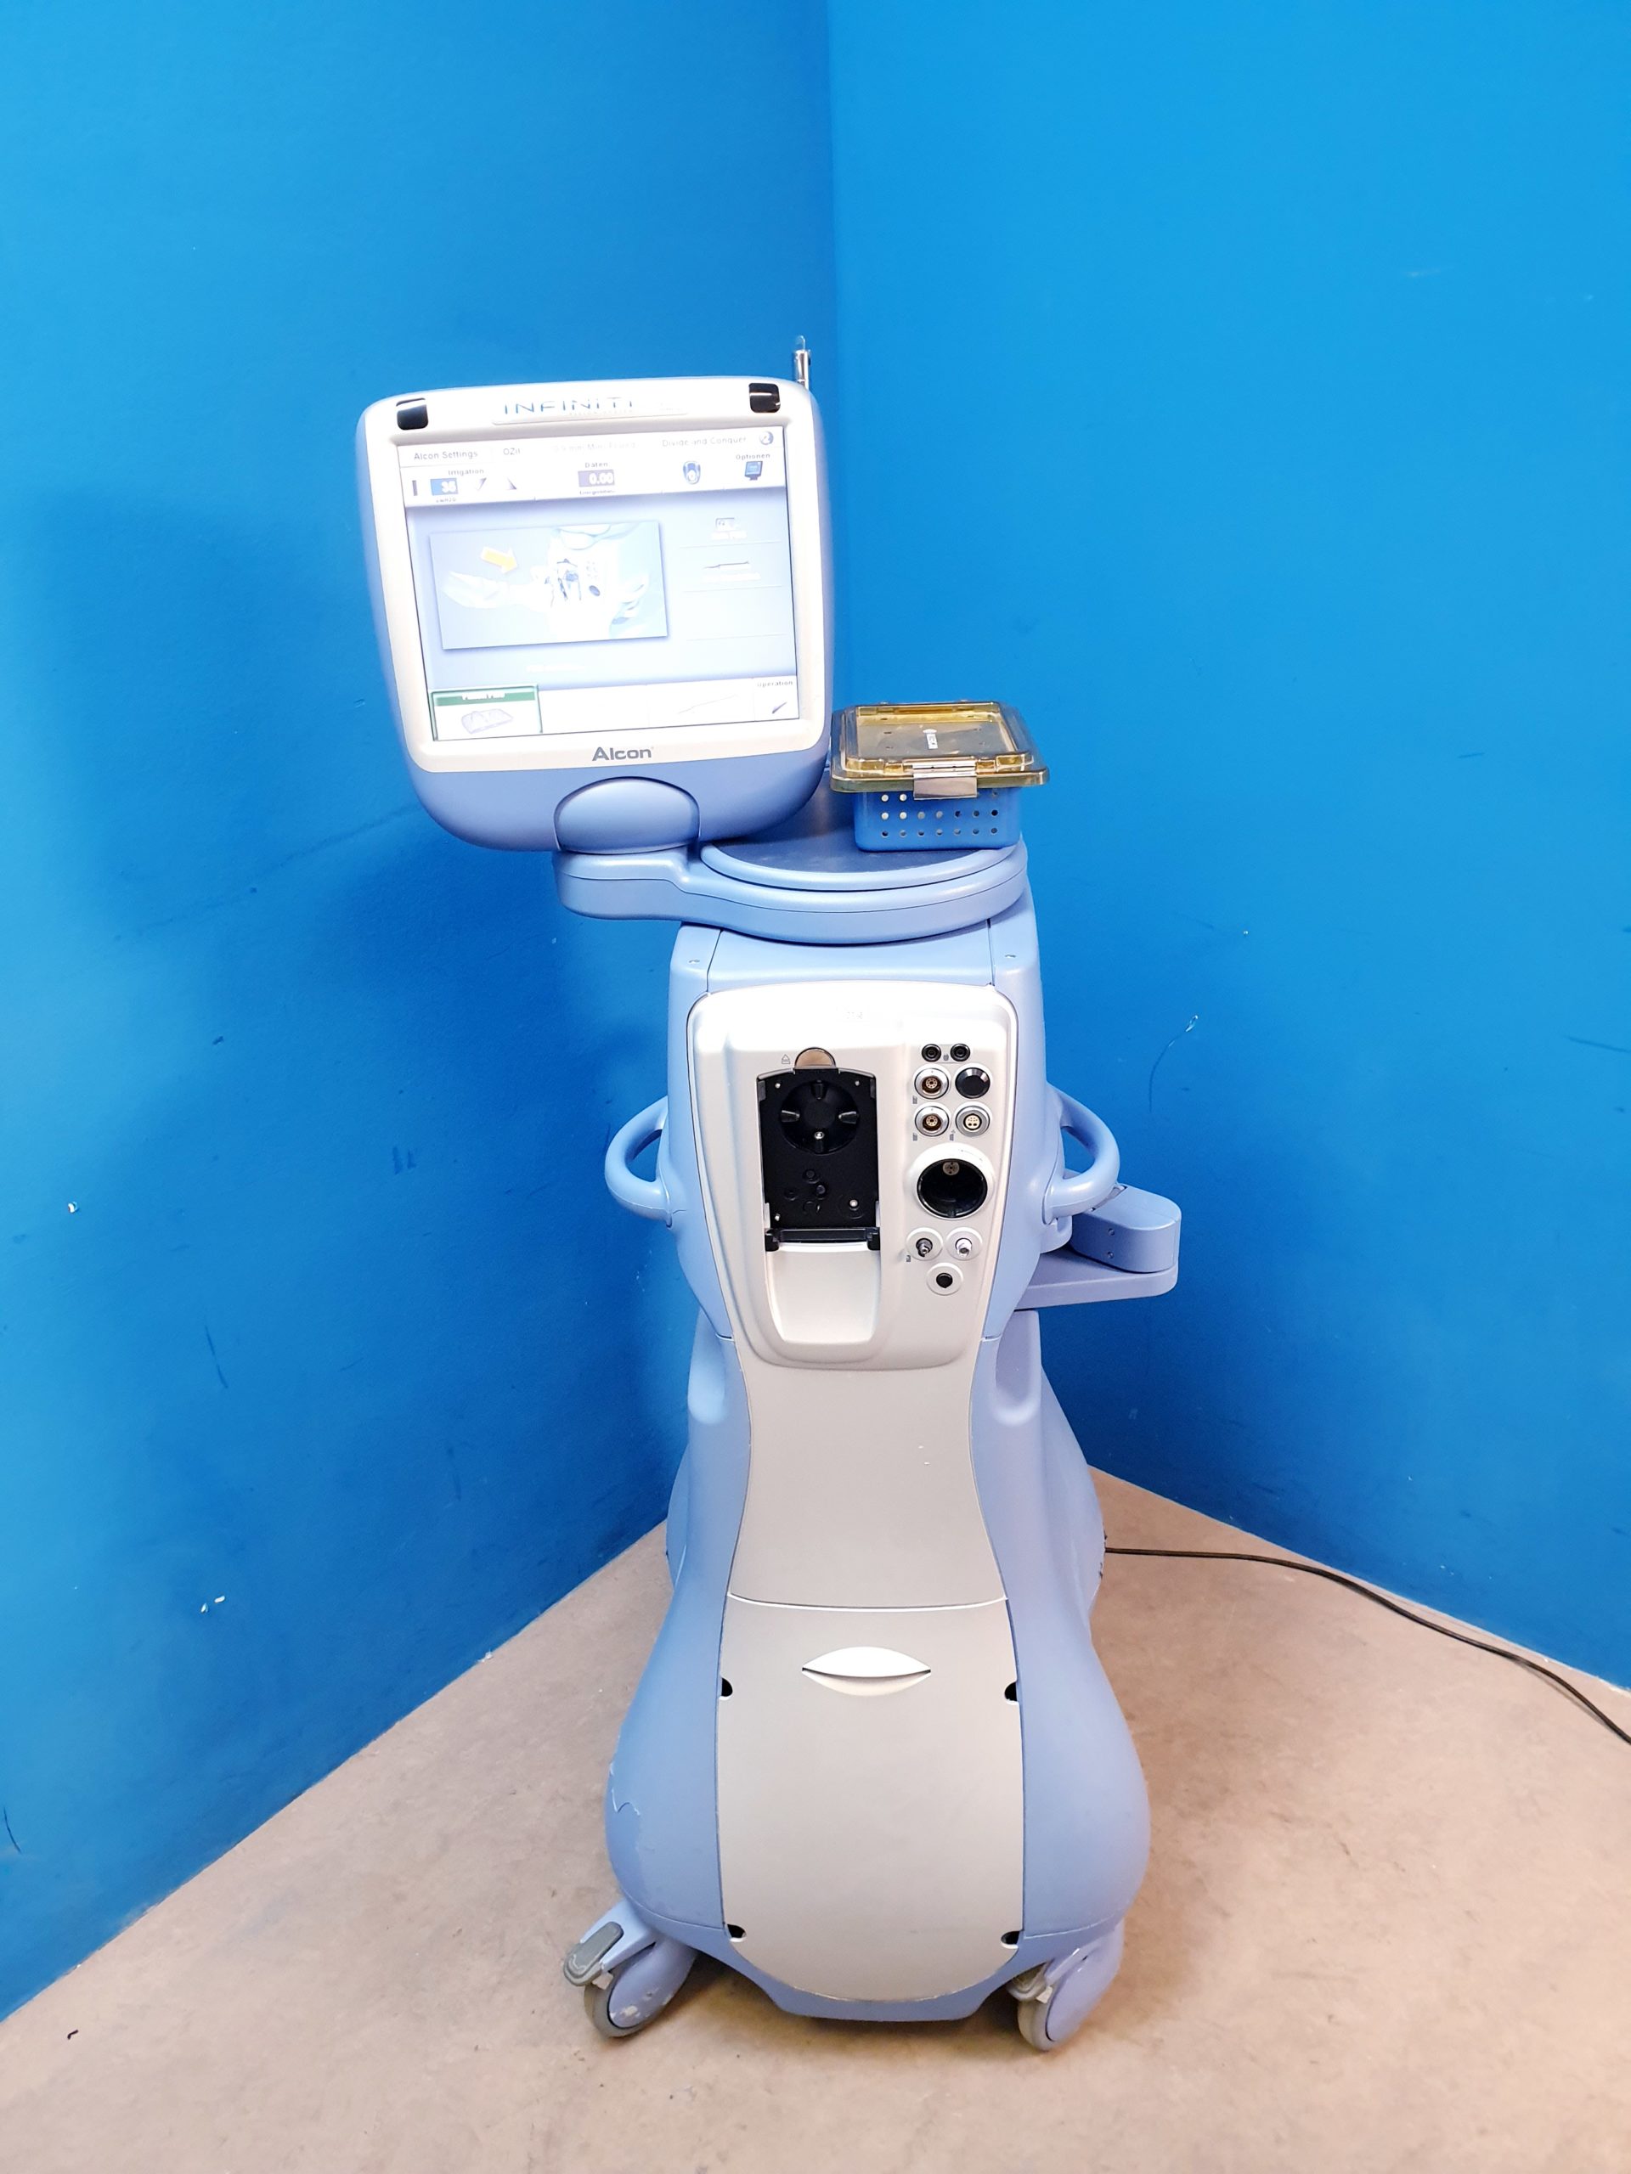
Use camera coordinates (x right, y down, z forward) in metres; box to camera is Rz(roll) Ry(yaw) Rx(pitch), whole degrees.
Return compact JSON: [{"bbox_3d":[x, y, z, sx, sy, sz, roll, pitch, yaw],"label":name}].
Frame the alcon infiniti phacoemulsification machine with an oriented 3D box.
[{"bbox_3d":[0.011,0.140,1.583,0.723,1.545,0.675,-1,24,3],"label":"alcon infiniti phacoemulsification machine"}]

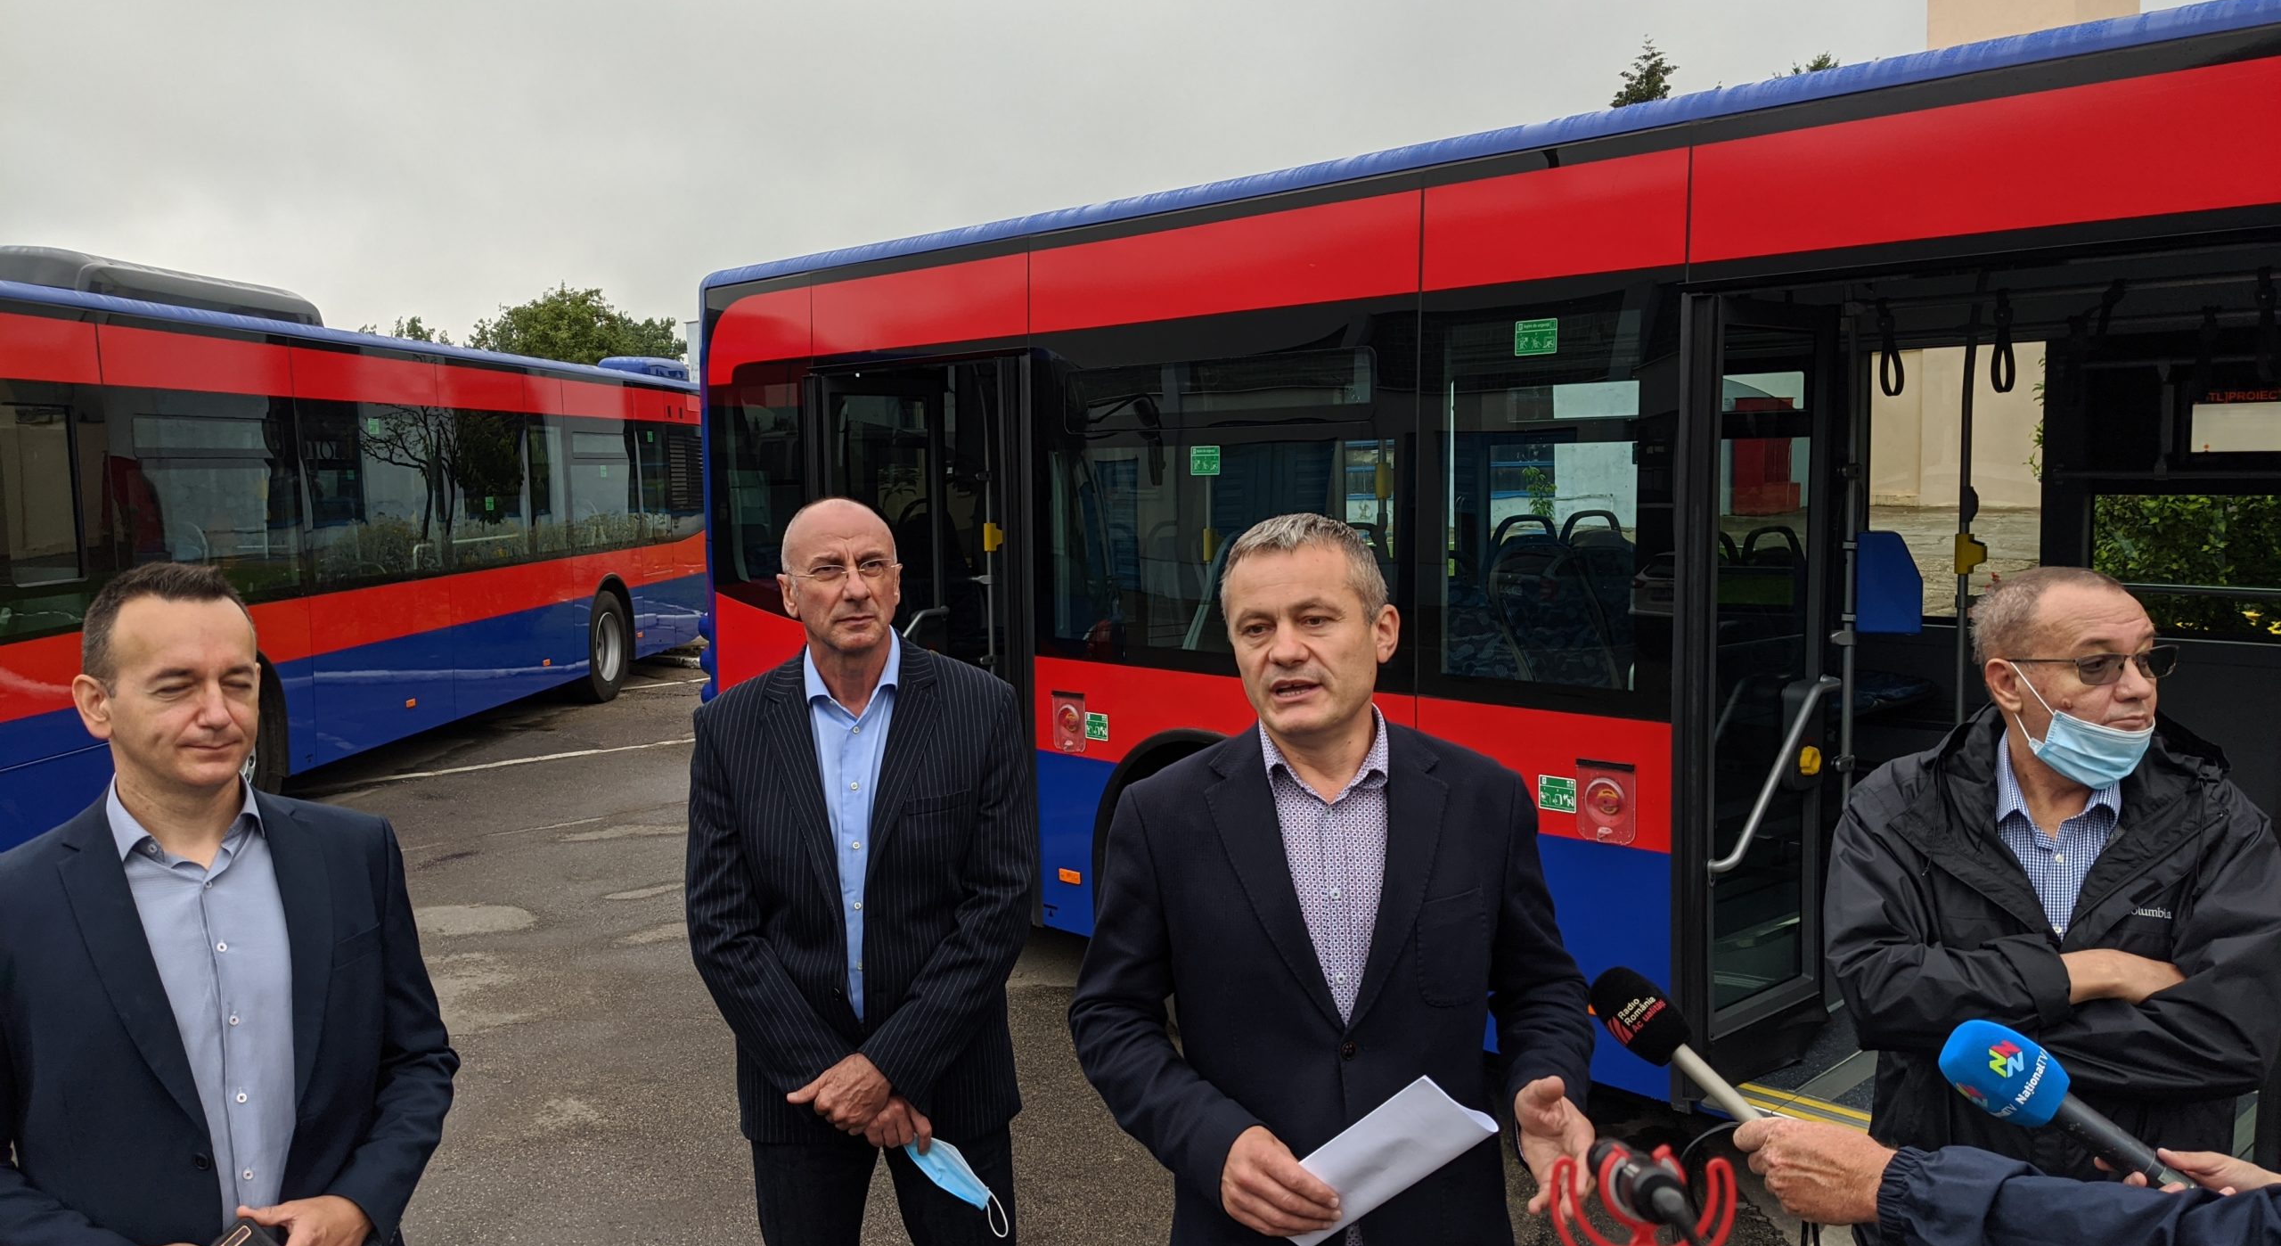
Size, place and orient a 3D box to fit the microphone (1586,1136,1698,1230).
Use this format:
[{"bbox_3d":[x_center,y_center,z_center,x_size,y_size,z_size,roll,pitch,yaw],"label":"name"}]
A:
[{"bbox_3d":[0.205,0.230,0.733,0.022,0.022,0.085,0,-5,0],"label":"microphone"}]

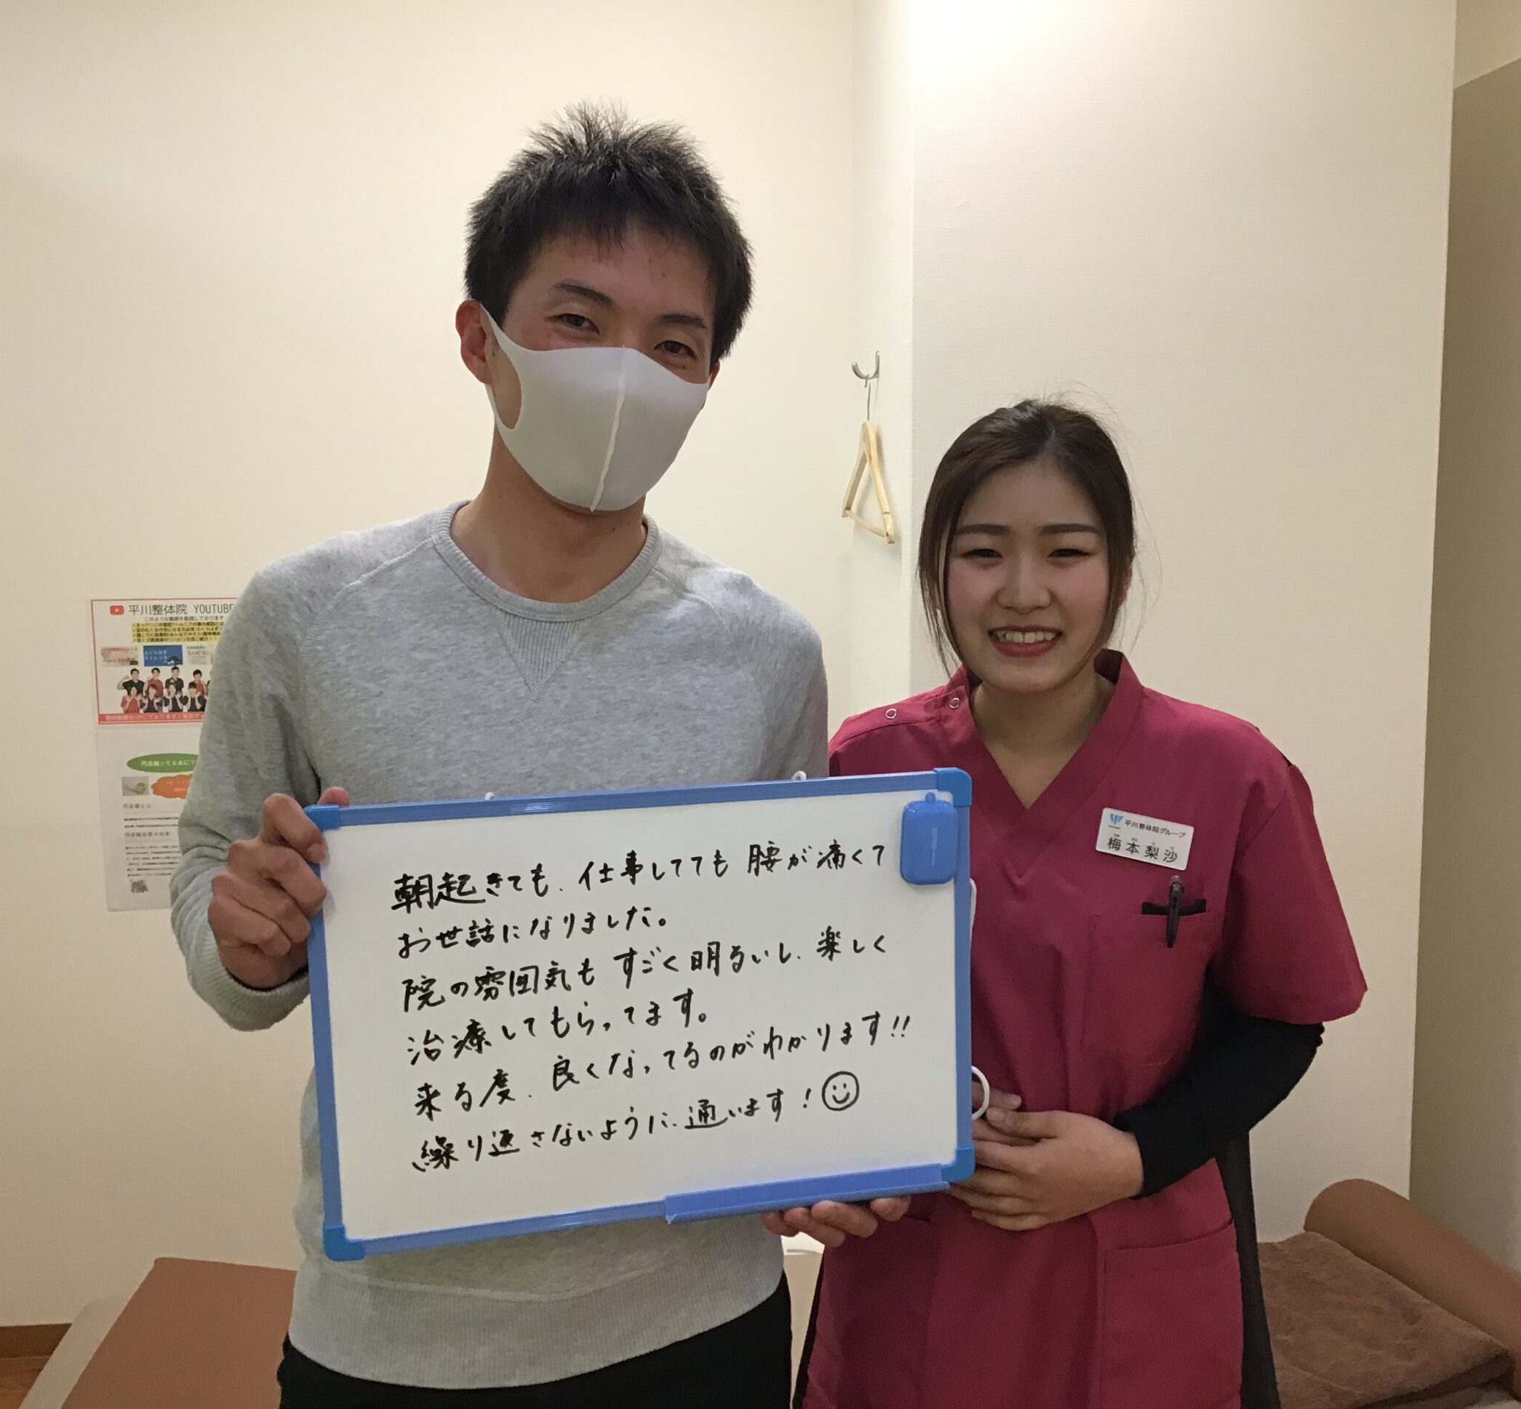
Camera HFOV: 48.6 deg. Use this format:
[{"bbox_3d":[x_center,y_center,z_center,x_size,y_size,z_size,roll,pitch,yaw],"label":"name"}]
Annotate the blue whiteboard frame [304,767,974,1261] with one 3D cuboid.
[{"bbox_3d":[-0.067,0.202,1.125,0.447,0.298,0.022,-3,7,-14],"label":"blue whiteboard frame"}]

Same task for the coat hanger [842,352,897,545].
[{"bbox_3d":[0.167,-0.392,2.620,0.035,0.260,0.420,-1,7,-5],"label":"coat hanger"}]

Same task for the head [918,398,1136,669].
[{"bbox_3d":[0.206,-0.122,1.300,0.168,0.225,0.205,1,7,11],"label":"head"}]

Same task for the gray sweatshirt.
[{"bbox_3d":[-0.176,0.167,1.269,0.480,0.630,0.310,-2,7,-10],"label":"gray sweatshirt"}]

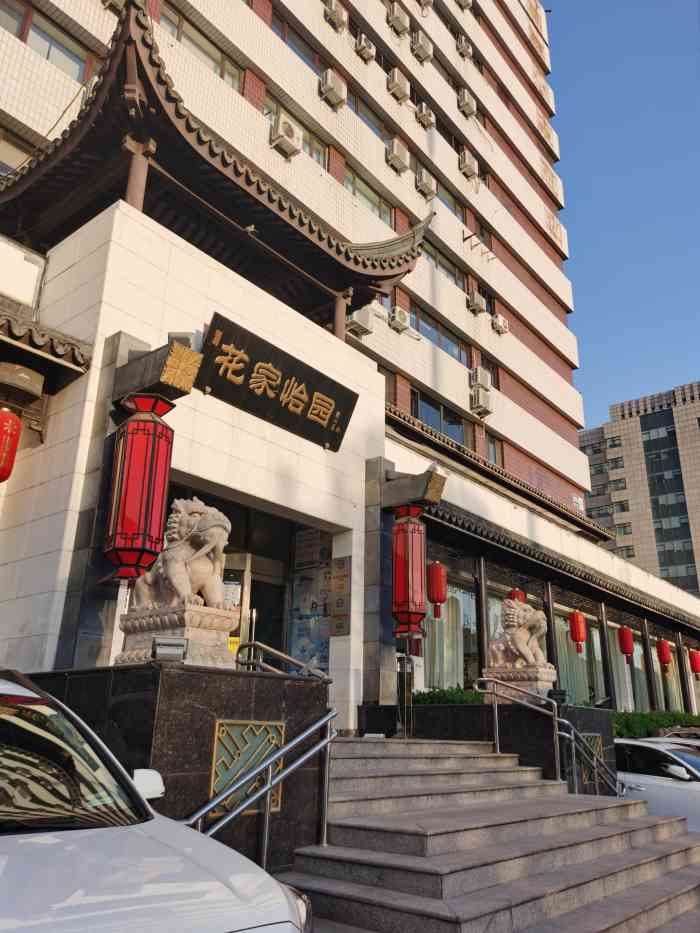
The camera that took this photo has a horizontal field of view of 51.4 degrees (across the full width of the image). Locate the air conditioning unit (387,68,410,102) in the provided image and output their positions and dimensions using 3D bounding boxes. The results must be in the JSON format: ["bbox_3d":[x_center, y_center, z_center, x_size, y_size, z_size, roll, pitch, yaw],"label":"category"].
[{"bbox_3d":[1.840,-14.003,26.717,0.333,0.576,0.798,-15,-26,37],"label":"air conditioning unit"}]

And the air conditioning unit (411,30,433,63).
[{"bbox_3d":[2.949,-16.962,29.450,0.320,0.660,0.860,-15,-26,37],"label":"air conditioning unit"}]

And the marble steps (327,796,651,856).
[{"bbox_3d":[1.658,3.443,7.136,1.000,0.155,4.630,-15,-26,37],"label":"marble steps"}]

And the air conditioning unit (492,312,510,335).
[{"bbox_3d":[6.196,-5.781,29.749,0.290,0.540,0.760,-15,-26,37],"label":"air conditioning unit"}]

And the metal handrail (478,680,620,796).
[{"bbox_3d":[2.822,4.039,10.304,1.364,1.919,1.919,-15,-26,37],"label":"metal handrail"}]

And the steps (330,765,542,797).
[{"bbox_3d":[0.857,3.147,7.316,0.330,0.153,3.990,-15,-26,37],"label":"steps"}]

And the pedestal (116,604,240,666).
[{"bbox_3d":[-1.449,1.538,6.109,0.909,0.490,0.576,-15,-26,37],"label":"pedestal"}]

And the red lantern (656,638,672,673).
[{"bbox_3d":[10.780,6.492,24.962,0.430,1.094,0.430,-15,-26,37],"label":"red lantern"}]

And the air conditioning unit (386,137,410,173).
[{"bbox_3d":[1.731,-10.892,25.525,0.333,0.576,0.798,-15,-26,37],"label":"air conditioning unit"}]

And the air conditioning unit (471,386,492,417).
[{"bbox_3d":[4.444,-2.181,24.587,0.314,0.658,0.776,-15,-26,37],"label":"air conditioning unit"}]

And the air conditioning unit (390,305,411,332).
[{"bbox_3d":[1.579,-4.674,23.212,0.303,0.545,0.737,-15,-26,37],"label":"air conditioning unit"}]

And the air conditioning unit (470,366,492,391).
[{"bbox_3d":[4.495,-2.933,24.913,0.314,0.638,0.776,-15,-26,37],"label":"air conditioning unit"}]

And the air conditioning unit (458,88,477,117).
[{"bbox_3d":[5.201,-15.957,32.017,0.320,0.720,0.820,-15,-26,37],"label":"air conditioning unit"}]

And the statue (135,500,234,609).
[{"bbox_3d":[-1.425,0.774,6.337,0.750,0.940,0.470,-15,-26,37],"label":"statue"}]

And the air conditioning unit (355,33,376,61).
[{"bbox_3d":[0.530,-13.416,23.451,0.295,0.530,0.688,-15,-26,37],"label":"air conditioning unit"}]

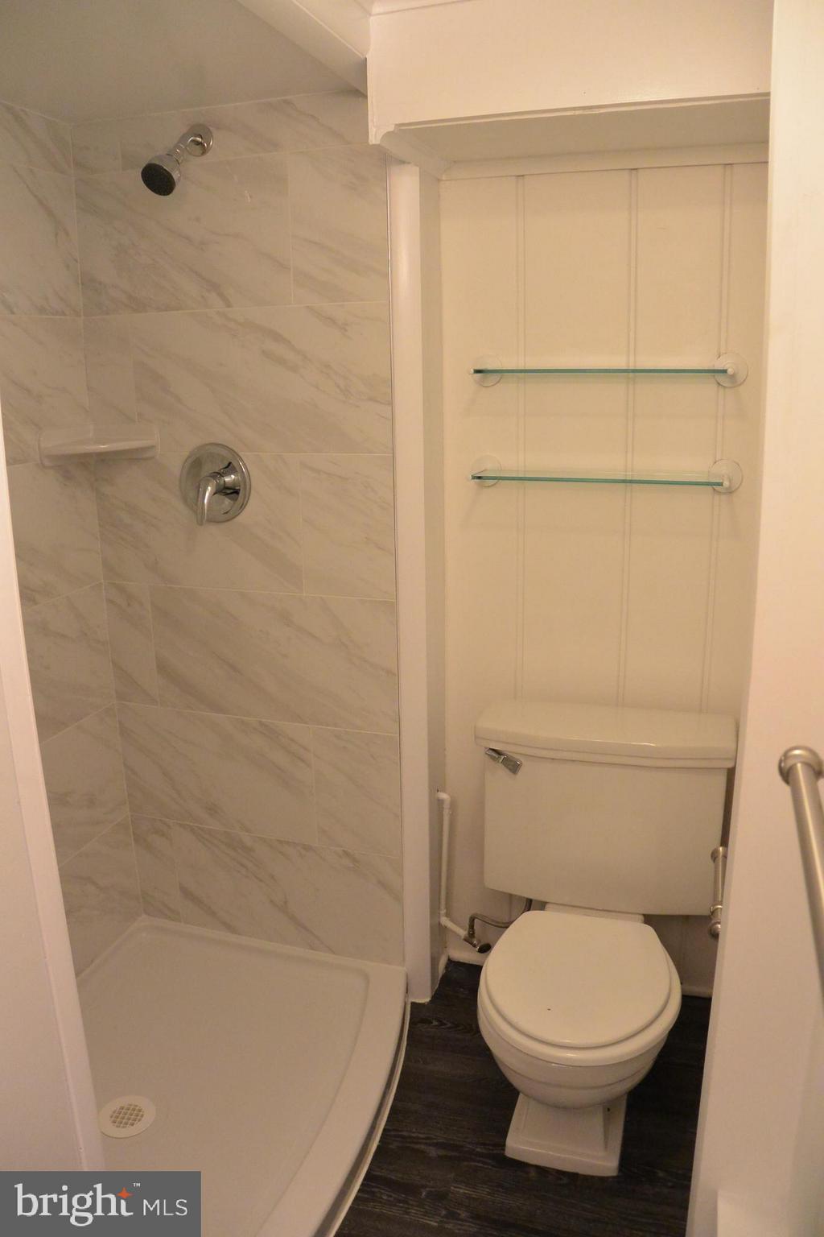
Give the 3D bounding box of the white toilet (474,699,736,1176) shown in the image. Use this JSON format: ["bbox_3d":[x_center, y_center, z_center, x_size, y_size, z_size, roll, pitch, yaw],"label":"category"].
[{"bbox_3d":[0.340,0.635,1.824,0.530,0.745,0.720,4,15,18],"label":"white toilet"}]

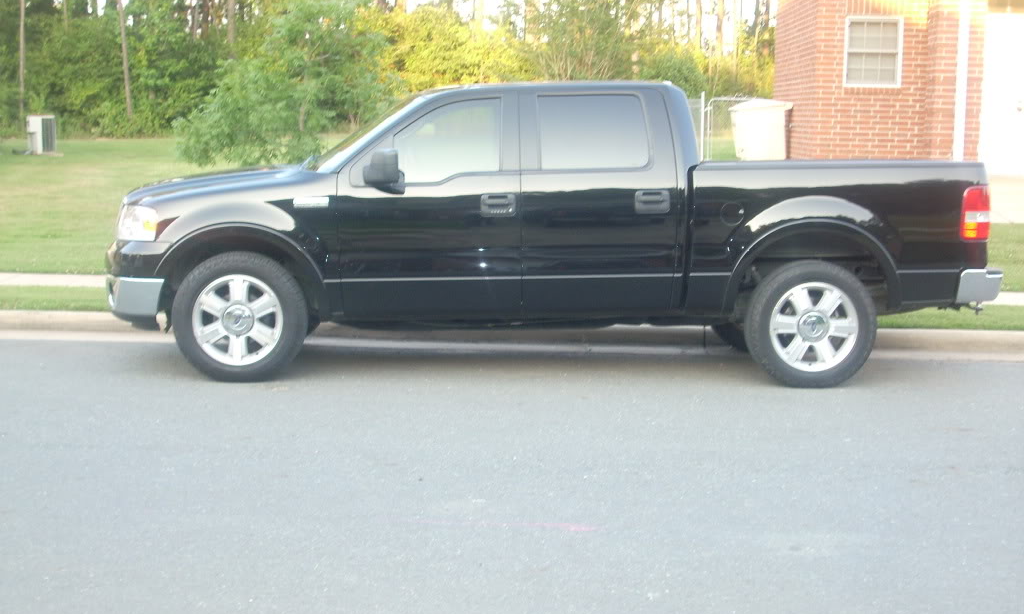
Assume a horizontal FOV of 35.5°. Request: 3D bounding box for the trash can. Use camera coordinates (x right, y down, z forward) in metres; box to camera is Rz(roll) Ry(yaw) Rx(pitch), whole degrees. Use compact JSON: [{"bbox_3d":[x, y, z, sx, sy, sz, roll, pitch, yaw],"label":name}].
[{"bbox_3d":[3.327,-2.220,21.465,0.820,1.100,0.700,1,7,-3],"label":"trash can"}]

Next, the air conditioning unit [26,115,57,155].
[{"bbox_3d":[-10.004,-3.650,34.000,0.580,0.820,0.580,1,7,-3],"label":"air conditioning unit"}]

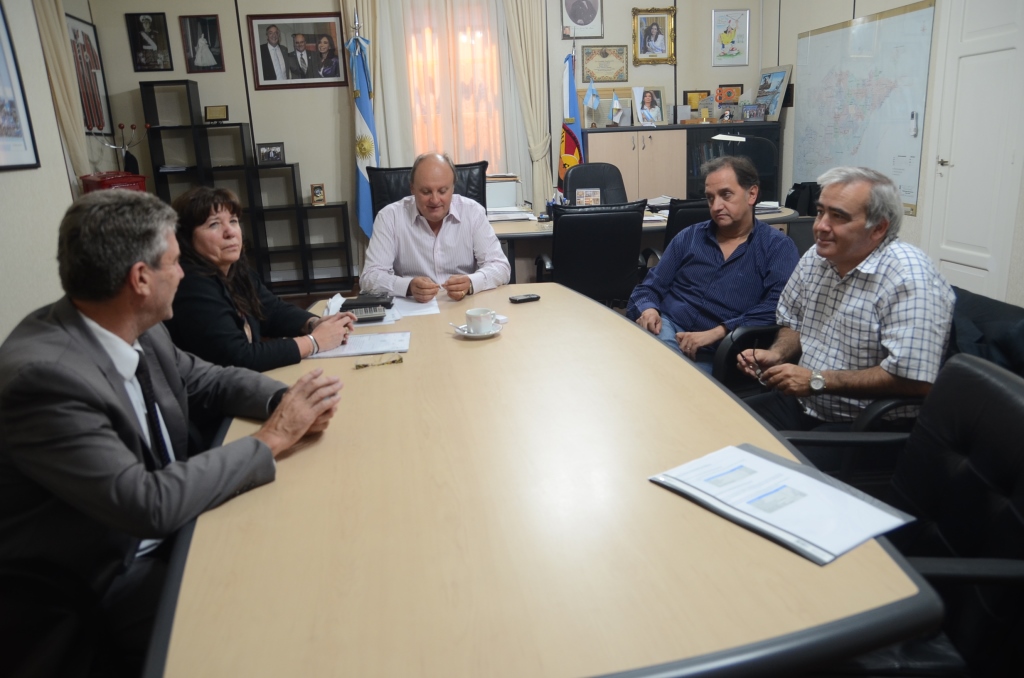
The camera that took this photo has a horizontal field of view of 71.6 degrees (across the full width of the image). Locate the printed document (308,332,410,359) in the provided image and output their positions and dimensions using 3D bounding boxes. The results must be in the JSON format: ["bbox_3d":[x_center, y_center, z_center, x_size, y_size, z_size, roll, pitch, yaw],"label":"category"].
[{"bbox_3d":[-0.433,0.017,1.994,0.285,0.010,0.200,-3,16,-1],"label":"printed document"}]

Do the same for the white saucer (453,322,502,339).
[{"bbox_3d":[-0.095,-0.029,2.079,0.142,0.020,0.142,-3,15,1],"label":"white saucer"}]

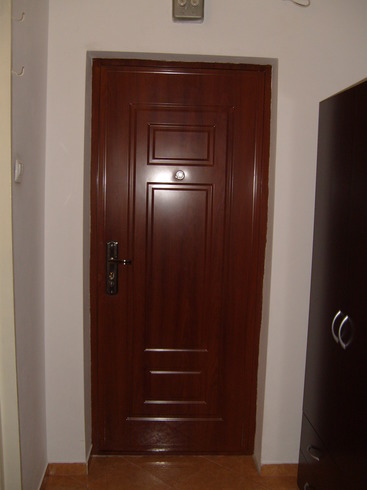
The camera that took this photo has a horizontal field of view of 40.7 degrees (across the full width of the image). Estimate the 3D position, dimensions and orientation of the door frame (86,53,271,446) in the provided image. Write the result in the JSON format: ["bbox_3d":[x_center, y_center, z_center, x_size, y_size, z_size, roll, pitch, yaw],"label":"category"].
[{"bbox_3d":[-0.029,0.121,2.574,0.880,2.050,0.100,1,7,-3],"label":"door frame"}]

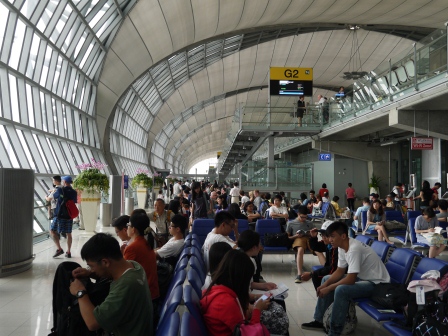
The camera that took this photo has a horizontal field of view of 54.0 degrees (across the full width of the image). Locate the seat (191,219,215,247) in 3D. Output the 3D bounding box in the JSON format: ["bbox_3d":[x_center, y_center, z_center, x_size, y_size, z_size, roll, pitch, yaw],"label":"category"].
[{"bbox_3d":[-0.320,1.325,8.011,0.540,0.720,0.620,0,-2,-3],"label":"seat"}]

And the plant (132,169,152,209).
[{"bbox_3d":[-4.712,1.217,25.500,1.200,2.350,1.200,0,-2,-3],"label":"plant"}]

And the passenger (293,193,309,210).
[{"bbox_3d":[2.454,1.439,14.400,0.800,1.200,0.500,0,-2,7],"label":"passenger"}]

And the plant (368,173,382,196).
[{"bbox_3d":[8.608,1.347,25.000,0.740,2.020,0.740,0,-2,-2],"label":"plant"}]

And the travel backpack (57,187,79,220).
[{"bbox_3d":[-3.283,0.742,9.200,0.300,0.620,0.360,-1,-2,30],"label":"travel backpack"}]

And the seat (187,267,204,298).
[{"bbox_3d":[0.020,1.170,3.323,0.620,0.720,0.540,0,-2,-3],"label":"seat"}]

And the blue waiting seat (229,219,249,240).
[{"bbox_3d":[0.222,1.387,7.800,0.520,0.920,0.660,0,-2,-2],"label":"blue waiting seat"}]

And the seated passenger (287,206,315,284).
[{"bbox_3d":[1.310,1.249,7.543,0.520,1.160,1.080,0,-2,-3],"label":"seated passenger"}]

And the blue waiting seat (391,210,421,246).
[{"bbox_3d":[3.919,1.440,9.444,0.550,0.900,0.680,0,-2,-3],"label":"blue waiting seat"}]

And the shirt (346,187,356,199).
[{"bbox_3d":[6.799,1.325,23.500,0.460,0.600,0.270,0,-2,-2],"label":"shirt"}]

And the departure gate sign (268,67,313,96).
[{"bbox_3d":[3.470,-4.453,22.759,2.180,1.460,0.220,0,-2,-3],"label":"departure gate sign"}]

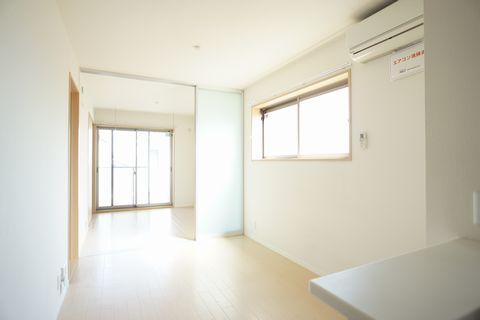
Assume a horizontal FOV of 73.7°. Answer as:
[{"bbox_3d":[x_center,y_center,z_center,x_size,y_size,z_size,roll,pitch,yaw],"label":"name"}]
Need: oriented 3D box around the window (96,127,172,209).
[{"bbox_3d":[-2.540,0.205,7.770,1.860,2.030,0.120,0,0,-24],"label":"window"}]

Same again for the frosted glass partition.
[{"bbox_3d":[-0.315,0.045,5.080,0.800,2.380,0.060,0,0,-25],"label":"frosted glass partition"}]

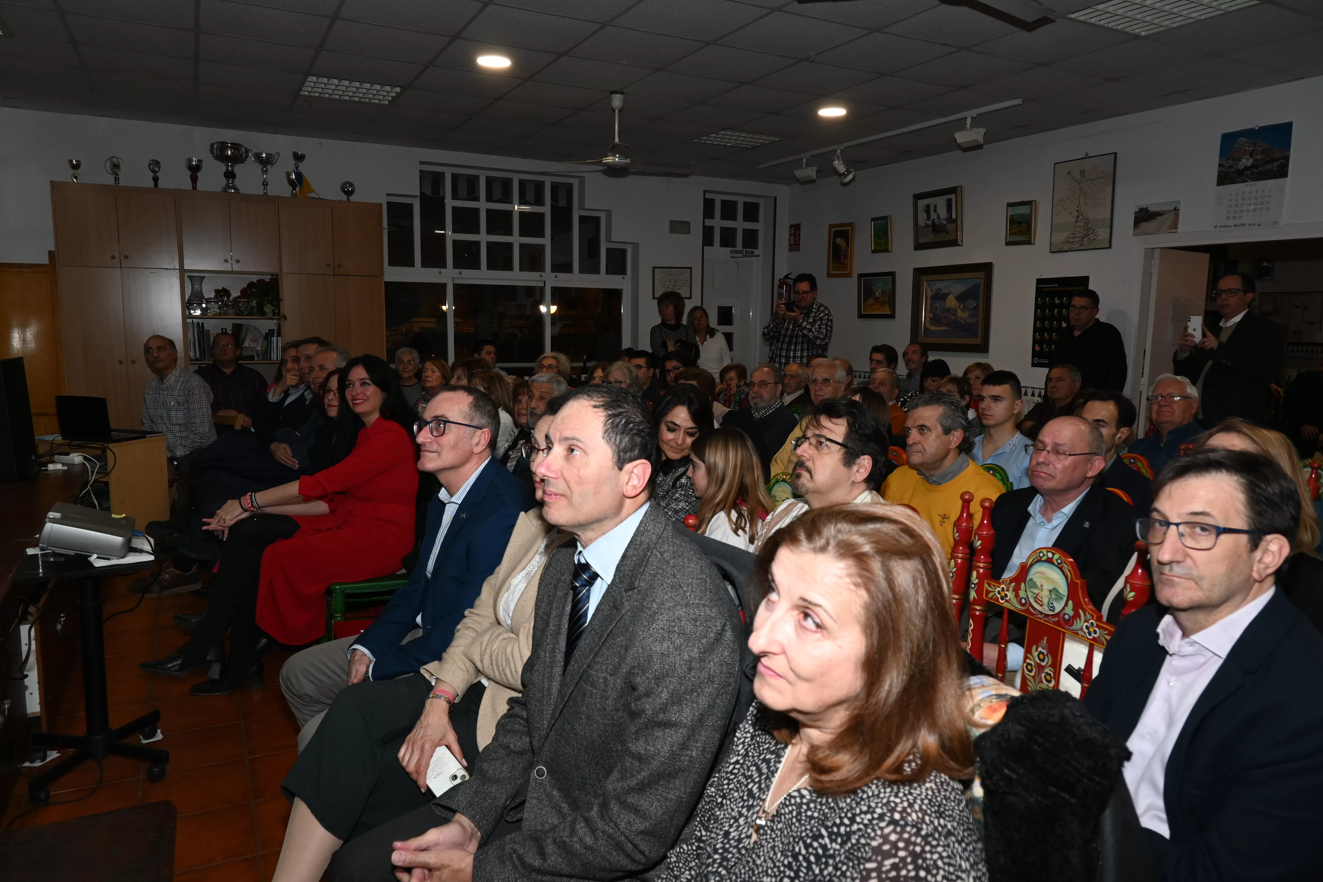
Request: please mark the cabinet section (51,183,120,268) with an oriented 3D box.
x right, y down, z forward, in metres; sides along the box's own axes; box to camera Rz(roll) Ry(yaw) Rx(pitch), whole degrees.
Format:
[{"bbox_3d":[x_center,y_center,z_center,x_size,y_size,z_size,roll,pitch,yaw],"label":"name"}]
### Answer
[{"bbox_3d":[-4.172,-1.559,6.448,0.380,0.578,0.420,-3,9,-28],"label":"cabinet section"}]

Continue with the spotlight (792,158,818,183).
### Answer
[{"bbox_3d":[1.264,-2.379,7.760,0.140,0.215,0.170,-3,9,-27],"label":"spotlight"}]

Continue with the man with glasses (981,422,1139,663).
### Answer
[{"bbox_3d":[1.020,0.533,2.592,0.770,1.205,0.530,-4,10,-33],"label":"man with glasses"}]

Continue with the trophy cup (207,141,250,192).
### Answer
[{"bbox_3d":[-3.355,-2.108,6.863,0.280,0.420,0.230,-3,9,-28],"label":"trophy cup"}]

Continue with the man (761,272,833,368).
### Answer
[{"bbox_3d":[1.158,-0.512,7.570,0.550,1.824,0.430,5,9,28],"label":"man"}]

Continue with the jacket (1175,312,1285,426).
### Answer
[{"bbox_3d":[3.302,-0.382,5.131,0.430,0.750,0.550,-2,9,-21],"label":"jacket"}]

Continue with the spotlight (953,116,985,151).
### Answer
[{"bbox_3d":[2.129,-2.130,6.096,0.140,0.215,0.170,-3,9,-27],"label":"spotlight"}]

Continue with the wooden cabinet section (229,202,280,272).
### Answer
[{"bbox_3d":[-3.214,-1.593,6.952,0.345,0.540,0.420,-3,9,-28],"label":"wooden cabinet section"}]

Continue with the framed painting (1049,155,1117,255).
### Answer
[{"bbox_3d":[3.048,-1.711,6.389,0.035,0.660,0.485,-3,9,-27],"label":"framed painting"}]

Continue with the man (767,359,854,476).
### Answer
[{"bbox_3d":[0.729,0.202,4.552,0.720,1.228,0.550,-7,11,-42],"label":"man"}]

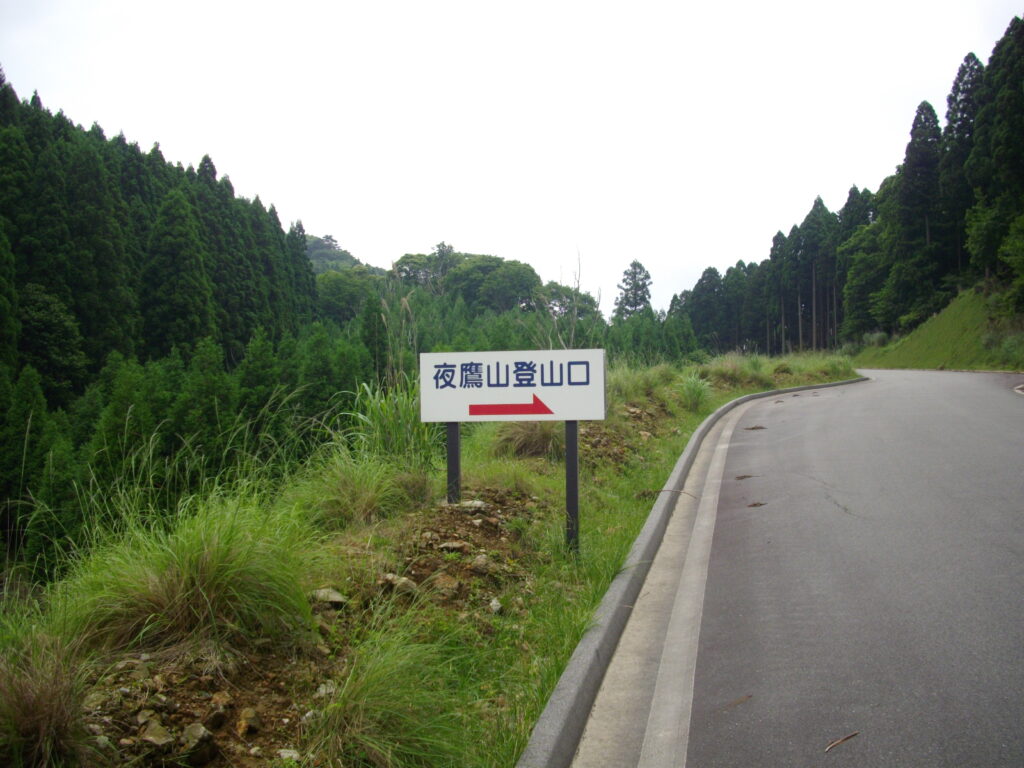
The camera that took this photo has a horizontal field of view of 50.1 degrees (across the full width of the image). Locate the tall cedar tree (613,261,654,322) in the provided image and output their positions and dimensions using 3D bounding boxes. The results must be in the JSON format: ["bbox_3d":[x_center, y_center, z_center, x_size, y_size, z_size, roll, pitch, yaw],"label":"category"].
[{"bbox_3d":[14.310,-9.210,130.000,4.870,10.930,4.870,-1,0,0],"label":"tall cedar tree"}]

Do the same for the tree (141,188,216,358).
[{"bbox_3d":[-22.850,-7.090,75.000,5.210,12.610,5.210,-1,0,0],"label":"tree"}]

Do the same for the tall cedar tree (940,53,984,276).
[{"bbox_3d":[29.700,-14.110,72.000,3.160,15.390,3.160,-1,0,0],"label":"tall cedar tree"}]

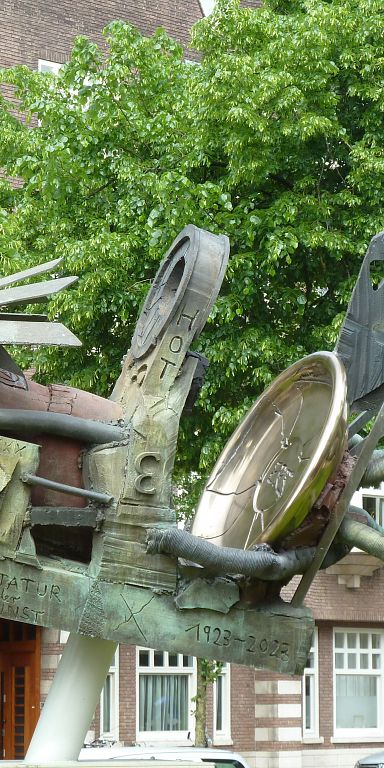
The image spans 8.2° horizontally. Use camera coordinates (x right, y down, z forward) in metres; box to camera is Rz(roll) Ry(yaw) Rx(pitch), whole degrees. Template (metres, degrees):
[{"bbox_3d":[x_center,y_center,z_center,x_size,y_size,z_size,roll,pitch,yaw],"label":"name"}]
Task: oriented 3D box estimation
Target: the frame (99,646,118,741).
[{"bbox_3d":[-1.500,5.204,46.531,0.120,2.095,0.465,-6,-9,43],"label":"frame"}]

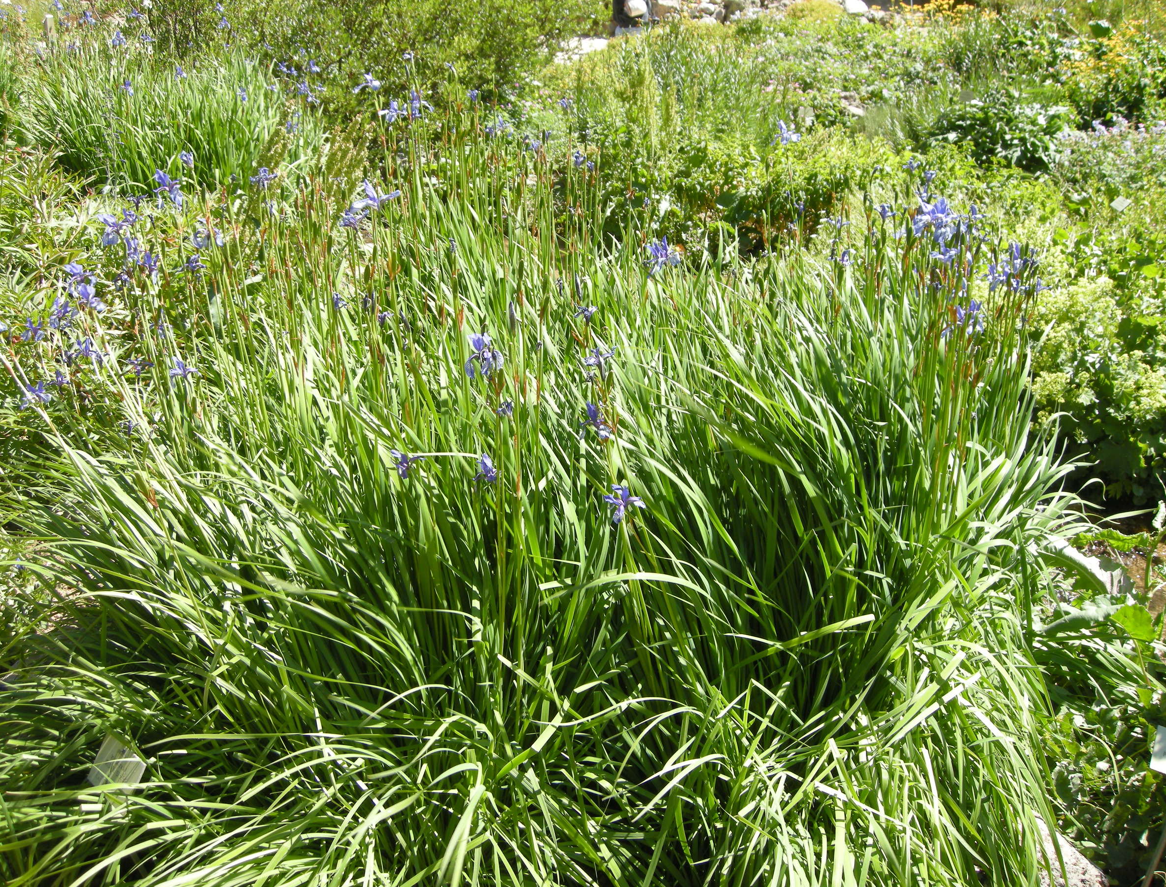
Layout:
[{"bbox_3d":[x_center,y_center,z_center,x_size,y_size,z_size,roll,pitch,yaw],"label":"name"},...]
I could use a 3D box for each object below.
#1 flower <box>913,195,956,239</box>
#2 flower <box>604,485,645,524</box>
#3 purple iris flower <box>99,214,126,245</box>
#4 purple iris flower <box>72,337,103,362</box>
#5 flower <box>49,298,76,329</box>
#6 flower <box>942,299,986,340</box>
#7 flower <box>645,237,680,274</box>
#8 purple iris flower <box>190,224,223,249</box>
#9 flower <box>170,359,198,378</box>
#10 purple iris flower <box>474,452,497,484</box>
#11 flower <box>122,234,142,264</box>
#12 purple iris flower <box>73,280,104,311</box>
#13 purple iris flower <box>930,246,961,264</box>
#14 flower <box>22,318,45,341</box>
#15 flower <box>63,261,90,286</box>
[{"bbox_3d":[0.734,-0.473,2.500,0.088,0.080,0.075,7,26,15],"label":"flower"},{"bbox_3d":[0.070,0.102,2.000,0.068,0.054,0.066,1,25,2],"label":"flower"},{"bbox_3d":[-1.023,-0.466,2.600,0.062,0.066,0.060,-24,25,-16],"label":"purple iris flower"},{"bbox_3d":[-1.016,-0.192,2.450,0.065,0.053,0.060,-14,27,-21],"label":"purple iris flower"},{"bbox_3d":[-1.002,-0.250,2.300,0.052,0.053,0.052,-22,26,-20],"label":"flower"},{"bbox_3d":[0.716,-0.234,2.250,0.080,0.066,0.072,8,26,17],"label":"flower"},{"bbox_3d":[0.160,-0.376,2.400,0.070,0.073,0.065,2,25,4],"label":"flower"},{"bbox_3d":[-0.771,-0.424,2.450,0.068,0.046,0.062,-13,26,-15],"label":"purple iris flower"},{"bbox_3d":[-0.783,-0.147,2.350,0.056,0.042,0.054,-14,26,-17],"label":"flower"},{"bbox_3d":[-0.170,0.043,2.080,0.043,0.050,0.048,-2,25,-5],"label":"purple iris flower"},{"bbox_3d":[-0.924,-0.399,2.450,0.043,0.055,0.048,-15,26,-18],"label":"flower"},{"bbox_3d":[-0.950,-0.284,2.300,0.060,0.056,0.058,-21,26,-19],"label":"purple iris flower"},{"bbox_3d":[0.714,-0.370,2.350,0.058,0.036,0.056,8,26,16],"label":"purple iris flower"},{"bbox_3d":[-1.147,-0.239,2.500,0.050,0.052,0.050,-12,27,-23],"label":"flower"},{"bbox_3d":[-1.079,-0.363,2.550,0.058,0.053,0.056,-25,25,-18],"label":"flower"}]

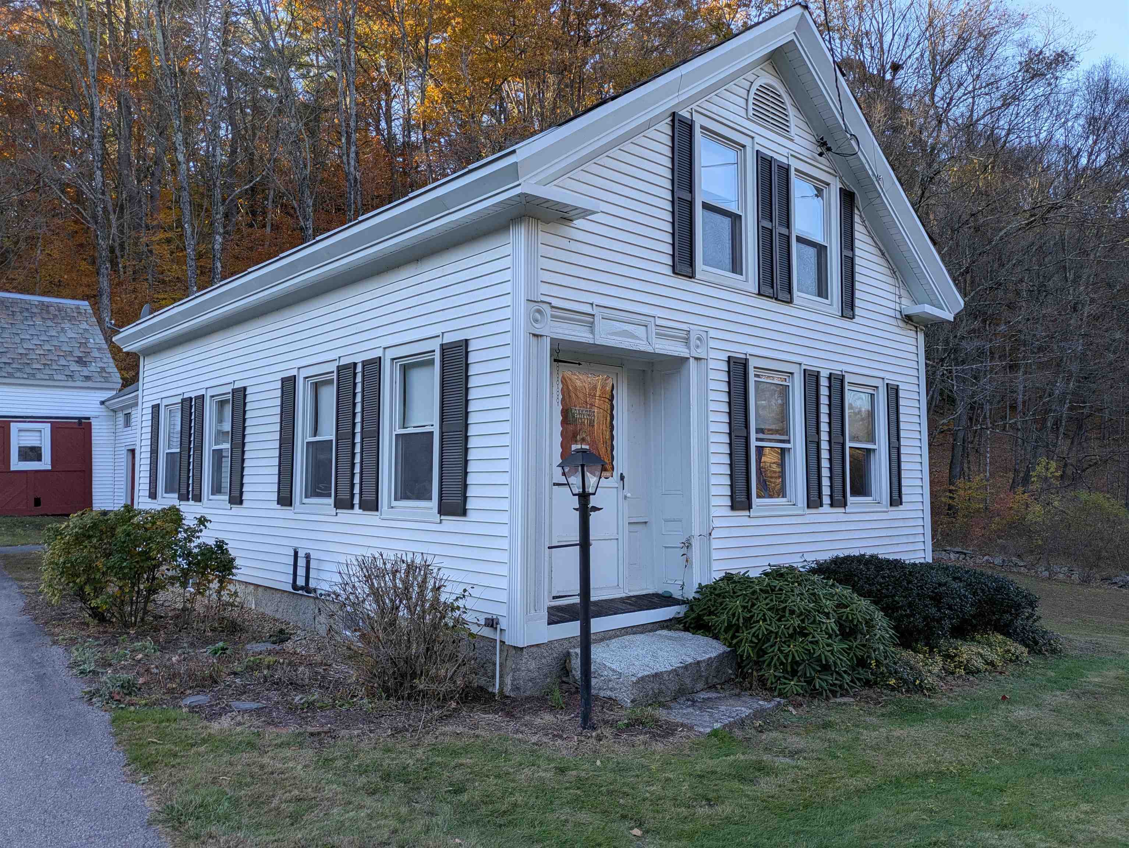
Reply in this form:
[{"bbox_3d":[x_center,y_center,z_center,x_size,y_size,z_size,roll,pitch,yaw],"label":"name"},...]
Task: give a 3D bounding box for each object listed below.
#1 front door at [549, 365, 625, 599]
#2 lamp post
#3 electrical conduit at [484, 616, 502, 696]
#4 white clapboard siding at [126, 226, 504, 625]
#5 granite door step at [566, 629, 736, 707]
[{"bbox_3d":[0.221,0.489,7.358,0.860,2.100,0.070,4,-6,-41],"label":"front door"},{"bbox_3d":[0.137,1.173,5.895,0.260,2.003,0.260,4,-6,-41],"label":"lamp post"},{"bbox_3d":[-0.549,1.803,6.363,0.070,0.600,0.199,4,-6,-43],"label":"electrical conduit"},{"bbox_3d":[-3.649,0.275,9.863,0.100,3.230,9.450,4,-6,-43],"label":"white clapboard siding"},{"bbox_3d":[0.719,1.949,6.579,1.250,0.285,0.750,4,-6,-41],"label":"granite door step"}]

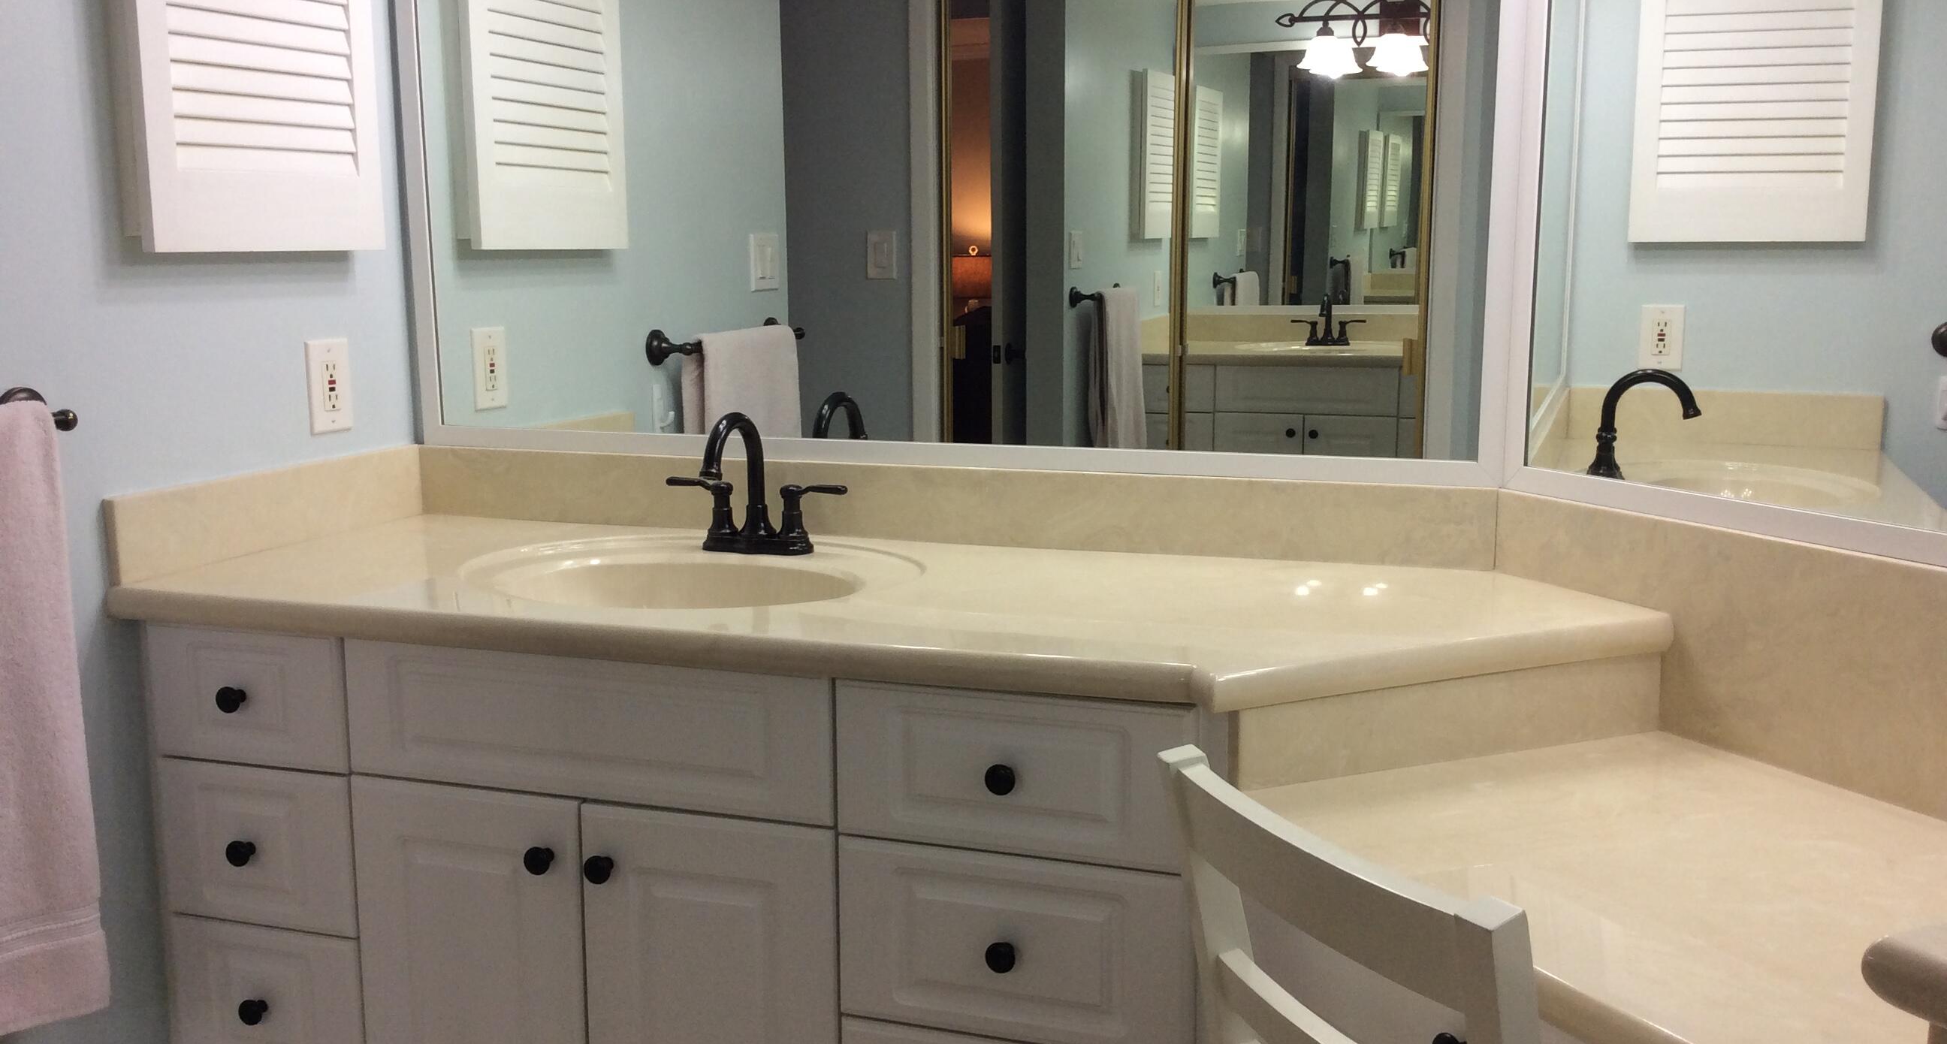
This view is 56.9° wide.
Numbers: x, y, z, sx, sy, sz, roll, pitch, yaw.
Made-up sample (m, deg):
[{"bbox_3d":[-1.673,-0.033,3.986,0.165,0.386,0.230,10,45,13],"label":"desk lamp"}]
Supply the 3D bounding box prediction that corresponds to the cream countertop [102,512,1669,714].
[{"bbox_3d":[-0.105,0.093,2.101,1.732,0.039,0.636,3,9,19],"label":"cream countertop"}]

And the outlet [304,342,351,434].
[{"bbox_3d":[-0.887,-0.186,2.481,0.010,0.127,0.080,3,9,19],"label":"outlet"}]

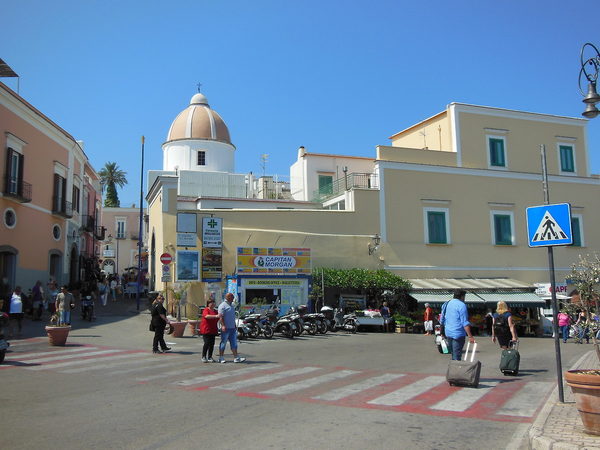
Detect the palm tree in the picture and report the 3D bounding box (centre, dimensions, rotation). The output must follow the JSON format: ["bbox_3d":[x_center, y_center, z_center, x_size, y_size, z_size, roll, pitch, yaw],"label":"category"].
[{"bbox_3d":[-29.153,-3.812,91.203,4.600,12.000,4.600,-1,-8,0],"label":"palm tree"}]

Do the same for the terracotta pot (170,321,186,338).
[{"bbox_3d":[-5.081,4.377,24.744,0.760,0.658,0.760,-1,-8,0],"label":"terracotta pot"}]

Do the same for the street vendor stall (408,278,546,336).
[{"bbox_3d":[9.729,4.522,32.300,7.500,3.050,2.500,2,-8,-18],"label":"street vendor stall"}]

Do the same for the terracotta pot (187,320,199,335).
[{"bbox_3d":[-4.297,4.235,24.300,0.670,0.610,0.670,-1,-8,0],"label":"terracotta pot"}]

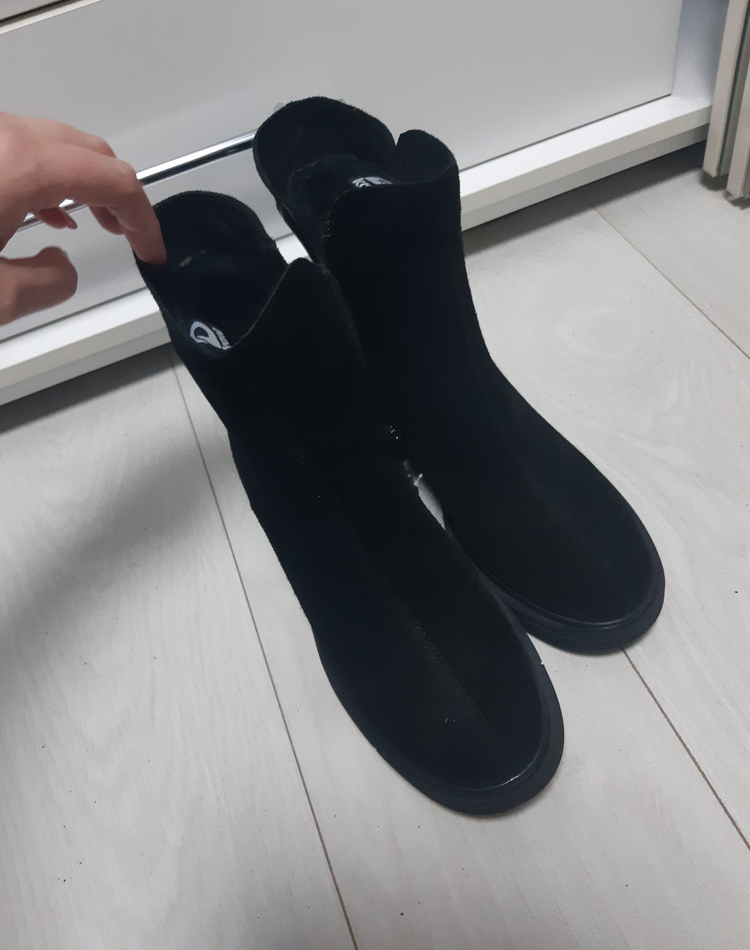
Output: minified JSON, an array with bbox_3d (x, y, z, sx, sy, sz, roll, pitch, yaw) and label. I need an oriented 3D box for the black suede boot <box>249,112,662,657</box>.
[{"bbox_3d":[0.054,-0.058,0.426,0.103,0.212,0.288,-32,53,-11],"label":"black suede boot"}]

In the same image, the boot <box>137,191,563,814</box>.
[{"bbox_3d":[-0.014,0.013,0.389,0.105,0.212,0.288,-30,53,-10],"label":"boot"}]

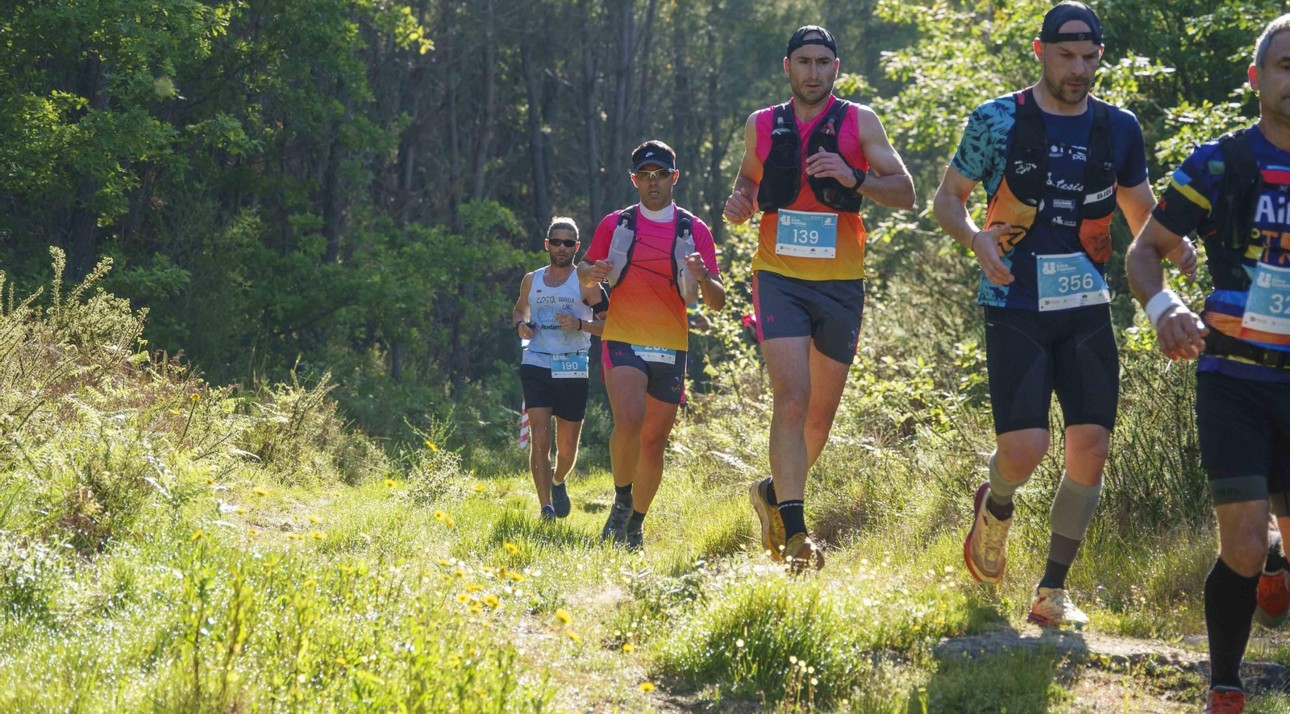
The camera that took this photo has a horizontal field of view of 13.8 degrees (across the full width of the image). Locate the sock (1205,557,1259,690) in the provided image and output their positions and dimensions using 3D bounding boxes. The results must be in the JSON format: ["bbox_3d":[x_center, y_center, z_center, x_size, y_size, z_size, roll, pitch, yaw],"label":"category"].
[{"bbox_3d":[1.318,0.597,11.980,0.117,0.325,0.130,2,15,-7],"label":"sock"}]

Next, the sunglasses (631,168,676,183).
[{"bbox_3d":[0.035,-0.735,21.700,0.158,0.052,0.140,-4,0,4],"label":"sunglasses"}]

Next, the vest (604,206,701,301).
[{"bbox_3d":[0.027,-0.419,21.750,0.370,0.400,0.250,0,5,-5],"label":"vest"}]

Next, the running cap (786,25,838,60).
[{"bbox_3d":[0.555,-1.036,17.700,0.170,0.130,0.250,0,-6,-2],"label":"running cap"}]

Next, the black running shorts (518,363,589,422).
[{"bbox_3d":[-0.492,0.163,28.800,0.370,0.375,0.280,0,0,-5],"label":"black running shorts"}]

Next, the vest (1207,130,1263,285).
[{"bbox_3d":[1.457,-0.334,12.120,0.350,0.390,0.270,0,6,-8],"label":"vest"}]

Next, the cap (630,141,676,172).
[{"bbox_3d":[0.035,-0.828,22.100,0.185,0.125,0.255,0,6,2],"label":"cap"}]

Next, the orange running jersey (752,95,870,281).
[{"bbox_3d":[0.547,-0.558,17.600,0.390,0.620,0.280,0,0,-3],"label":"orange running jersey"}]

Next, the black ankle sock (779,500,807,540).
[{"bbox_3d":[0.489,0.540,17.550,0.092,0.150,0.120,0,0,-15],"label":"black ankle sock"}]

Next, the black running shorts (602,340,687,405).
[{"bbox_3d":[-0.002,0.025,22.200,0.335,0.355,0.290,0,0,-6],"label":"black running shorts"}]

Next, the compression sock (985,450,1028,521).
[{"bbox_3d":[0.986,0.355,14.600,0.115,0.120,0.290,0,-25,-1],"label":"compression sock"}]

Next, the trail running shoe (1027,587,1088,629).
[{"bbox_3d":[1.119,0.682,14.450,0.105,0.115,0.290,0,2,-22],"label":"trail running shoe"}]

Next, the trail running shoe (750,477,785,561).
[{"bbox_3d":[0.454,0.557,18.000,0.105,0.295,0.115,0,-25,-38],"label":"trail running shoe"}]

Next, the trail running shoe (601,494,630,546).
[{"bbox_3d":[-0.119,0.676,22.100,0.110,0.130,0.285,2,20,6],"label":"trail running shoe"}]

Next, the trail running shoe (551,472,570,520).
[{"bbox_3d":[-0.472,0.762,29.600,0.100,0.280,0.105,-6,-18,-5],"label":"trail running shoe"}]

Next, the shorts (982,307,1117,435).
[{"bbox_3d":[1.115,0.005,14.650,0.360,0.420,0.280,0,3,-12],"label":"shorts"}]

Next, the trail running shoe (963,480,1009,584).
[{"bbox_3d":[0.956,0.488,14.870,0.105,0.295,0.110,11,-11,-25],"label":"trail running shoe"}]

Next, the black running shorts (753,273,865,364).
[{"bbox_3d":[0.538,-0.159,17.600,0.355,0.360,0.290,0,0,-8],"label":"black running shorts"}]

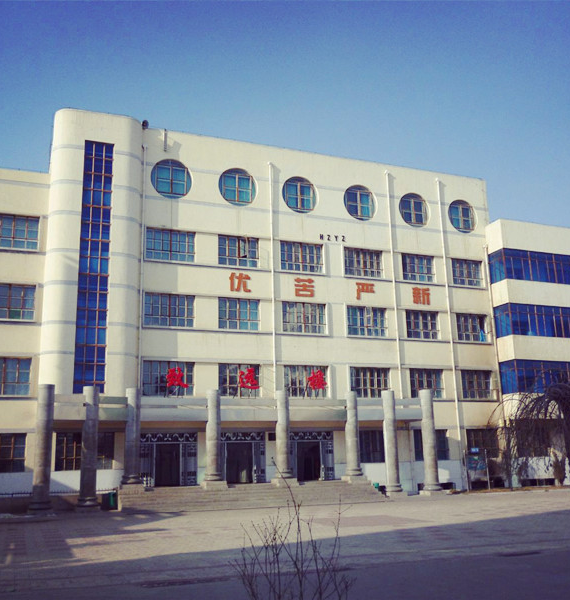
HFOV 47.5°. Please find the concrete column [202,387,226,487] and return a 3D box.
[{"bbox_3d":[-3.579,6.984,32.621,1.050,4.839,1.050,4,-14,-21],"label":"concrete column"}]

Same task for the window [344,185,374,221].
[{"bbox_3d":[4.632,-5.894,39.386,2.260,2.280,0.200,4,-15,-21],"label":"window"}]

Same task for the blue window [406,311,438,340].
[{"bbox_3d":[8.509,1.592,39.788,2.321,1.793,0.200,4,-14,-22],"label":"blue window"}]

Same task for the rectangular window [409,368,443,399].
[{"bbox_3d":[8.407,4.963,38.127,2.340,1.700,0.200,4,-15,-21],"label":"rectangular window"}]

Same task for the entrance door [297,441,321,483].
[{"bbox_3d":[1.290,8.565,34.374,1.360,2.030,0.200,4,-15,-21],"label":"entrance door"}]

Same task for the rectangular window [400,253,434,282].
[{"bbox_3d":[8.265,-1.942,39.828,2.230,1.700,0.200,4,-15,-21],"label":"rectangular window"}]

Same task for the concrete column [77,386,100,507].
[{"bbox_3d":[-7.750,5.801,25.682,0.800,4.575,0.800,4,-15,-21],"label":"concrete column"}]

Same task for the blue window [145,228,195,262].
[{"bbox_3d":[-6.138,-2.879,34.755,2.728,1.771,0.200,4,-14,-22],"label":"blue window"}]

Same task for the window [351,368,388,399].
[{"bbox_3d":[4.903,4.729,36.791,2.560,1.700,0.200,4,-15,-21],"label":"window"}]

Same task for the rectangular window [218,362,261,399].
[{"bbox_3d":[-2.385,4.308,34.357,2.252,1.779,0.200,4,-15,-21],"label":"rectangular window"}]

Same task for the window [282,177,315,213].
[{"bbox_3d":[0.926,-6.218,38.456,2.310,2.320,0.250,4,-15,-21],"label":"window"}]

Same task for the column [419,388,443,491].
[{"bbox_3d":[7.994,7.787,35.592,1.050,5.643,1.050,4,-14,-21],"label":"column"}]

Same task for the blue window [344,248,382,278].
[{"bbox_3d":[4.743,-2.200,38.856,2.539,1.707,0.200,4,-15,-21],"label":"blue window"}]

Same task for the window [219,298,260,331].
[{"bbox_3d":[-2.450,0.794,34.861,2.300,1.720,0.200,4,-15,-21],"label":"window"}]

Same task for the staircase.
[{"bbox_3d":[-1.221,9.409,31.223,12.977,0.875,3.571,4,-14,-21],"label":"staircase"}]

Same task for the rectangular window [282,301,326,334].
[{"bbox_3d":[1.133,1.044,36.849,2.684,1.760,0.200,4,-14,-22],"label":"rectangular window"}]

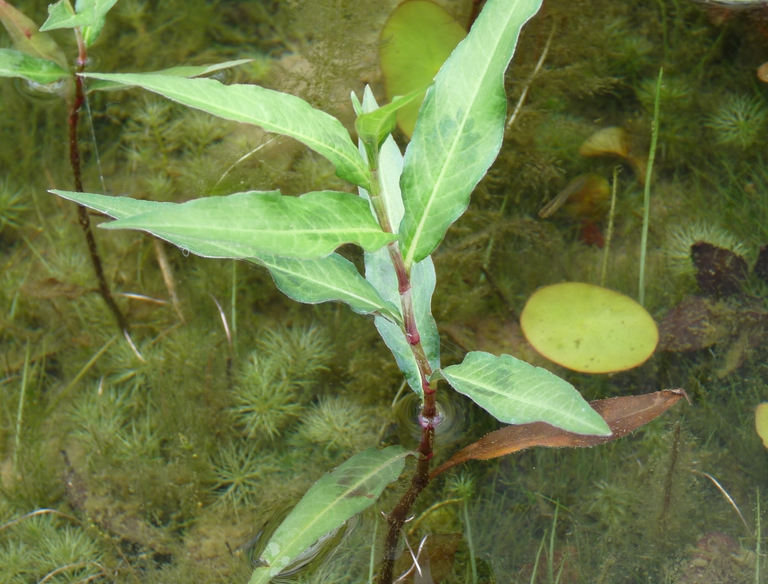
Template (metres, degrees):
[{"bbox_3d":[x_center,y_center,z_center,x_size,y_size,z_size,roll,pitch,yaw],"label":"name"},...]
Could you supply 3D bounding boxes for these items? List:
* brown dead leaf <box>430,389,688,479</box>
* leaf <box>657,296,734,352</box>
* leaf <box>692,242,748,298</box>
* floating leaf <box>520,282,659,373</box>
[{"bbox_3d":[0.076,0.061,1.204,0.121,0.015,0.024,-17,50,-15],"label":"brown dead leaf"},{"bbox_3d":[0.146,0.016,1.302,0.028,0.010,0.044,32,56,26],"label":"leaf"},{"bbox_3d":[0.161,-0.011,1.326,0.026,0.012,0.037,-3,48,-3],"label":"leaf"},{"bbox_3d":[0.091,0.016,1.239,0.062,0.006,0.049,24,52,20],"label":"floating leaf"}]

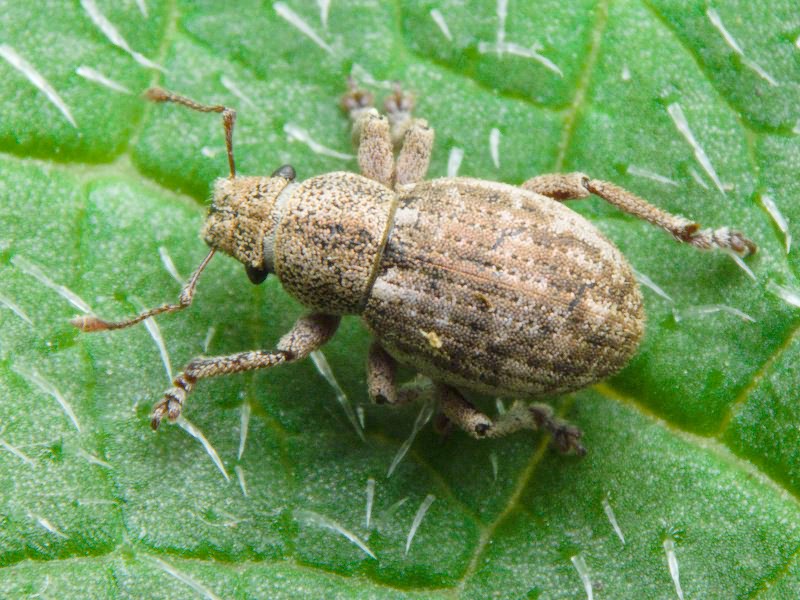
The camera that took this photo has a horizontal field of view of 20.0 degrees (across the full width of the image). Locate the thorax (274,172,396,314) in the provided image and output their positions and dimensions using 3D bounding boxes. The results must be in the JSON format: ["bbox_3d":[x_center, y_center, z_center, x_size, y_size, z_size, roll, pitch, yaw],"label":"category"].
[{"bbox_3d":[-0.001,-0.001,0.028,0.001,0.001,0.002,15,80,-2],"label":"thorax"}]

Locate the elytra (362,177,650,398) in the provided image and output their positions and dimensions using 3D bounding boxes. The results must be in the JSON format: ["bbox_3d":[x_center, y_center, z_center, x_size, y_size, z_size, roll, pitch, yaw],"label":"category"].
[{"bbox_3d":[0.001,0.000,0.028,0.003,0.002,0.002,14,80,3],"label":"elytra"}]

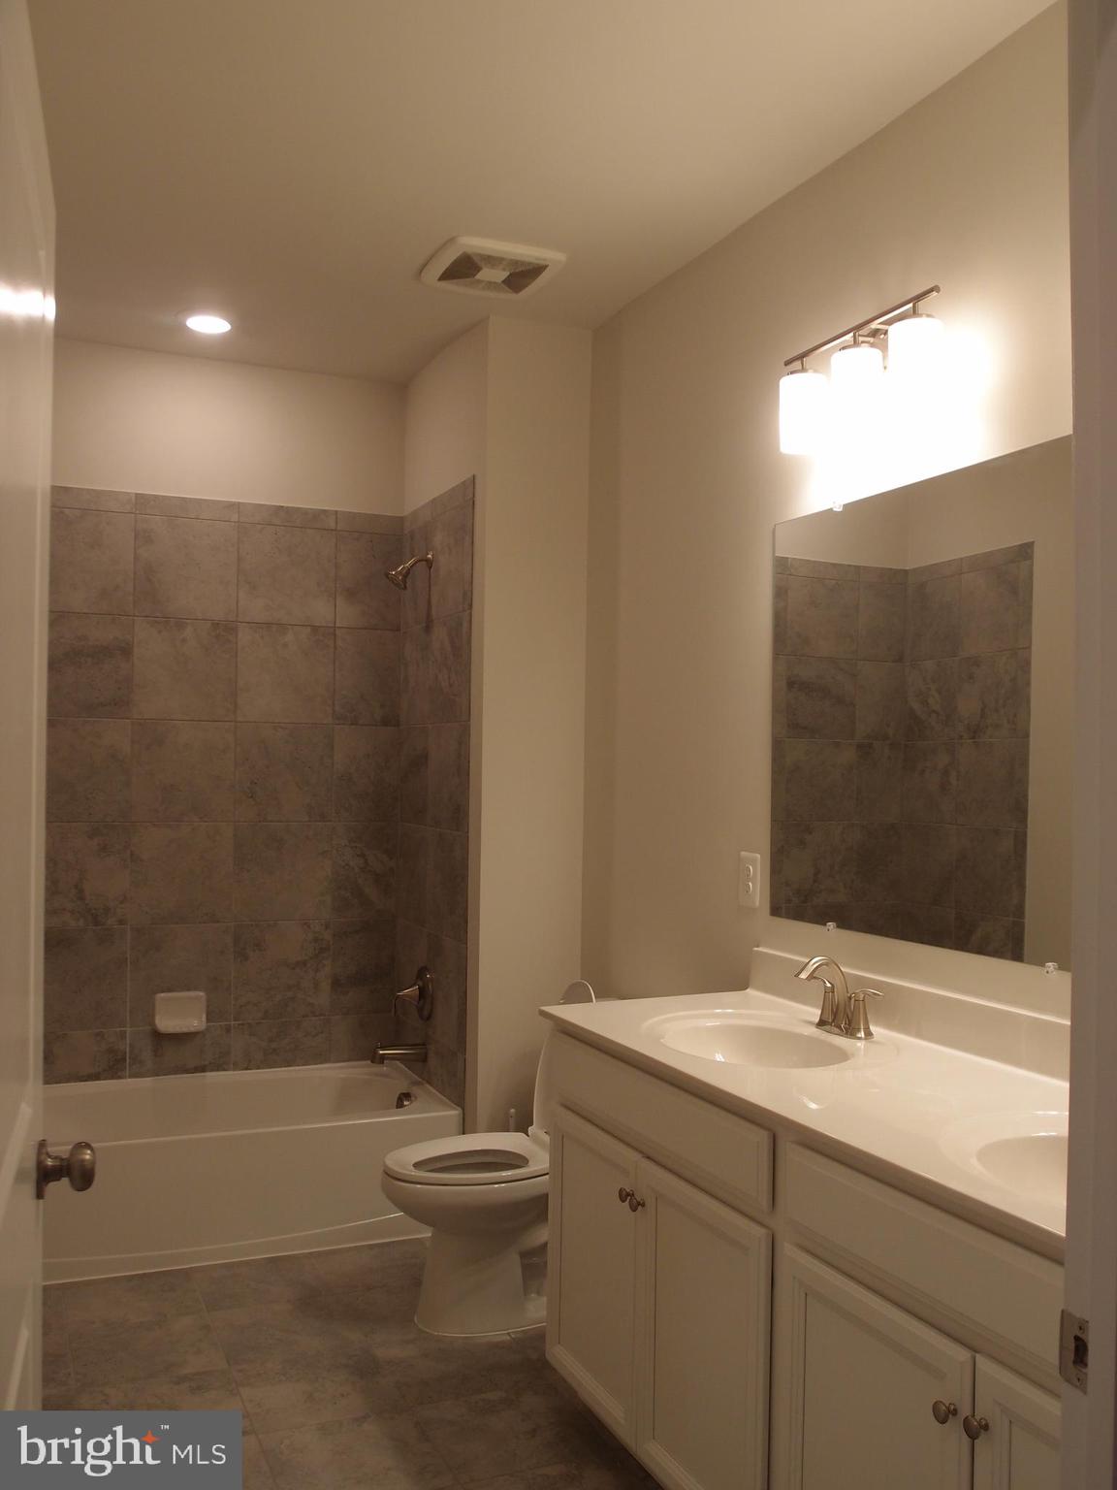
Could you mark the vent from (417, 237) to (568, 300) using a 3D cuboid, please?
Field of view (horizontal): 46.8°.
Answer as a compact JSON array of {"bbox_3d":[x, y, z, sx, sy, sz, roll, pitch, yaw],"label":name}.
[{"bbox_3d":[-0.179,-1.259,3.415,0.294,0.035,0.313,1,-1,-24],"label":"vent"}]

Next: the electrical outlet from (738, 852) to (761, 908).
[{"bbox_3d":[0.452,0.323,3.077,0.008,0.125,0.082,1,-1,-24],"label":"electrical outlet"}]

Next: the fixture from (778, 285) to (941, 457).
[{"bbox_3d":[0.613,-0.742,2.594,0.146,0.215,0.499,1,-1,-24],"label":"fixture"}]

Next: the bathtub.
[{"bbox_3d":[-1.116,1.258,3.870,1.510,0.369,0.702,1,-1,-24],"label":"bathtub"}]

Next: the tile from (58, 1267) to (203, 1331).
[{"bbox_3d":[-1.105,1.437,3.349,0.326,0.010,0.332,1,-1,-24],"label":"tile"}]

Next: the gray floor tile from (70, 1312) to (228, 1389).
[{"bbox_3d":[-0.972,1.432,3.044,0.326,0.010,0.332,1,-1,-24],"label":"gray floor tile"}]

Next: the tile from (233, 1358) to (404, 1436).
[{"bbox_3d":[-0.540,1.434,2.871,0.326,0.010,0.332,1,-1,-24],"label":"tile"}]

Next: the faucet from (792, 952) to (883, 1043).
[{"bbox_3d":[0.532,0.489,2.541,0.145,0.150,0.210,1,-1,-24],"label":"faucet"}]

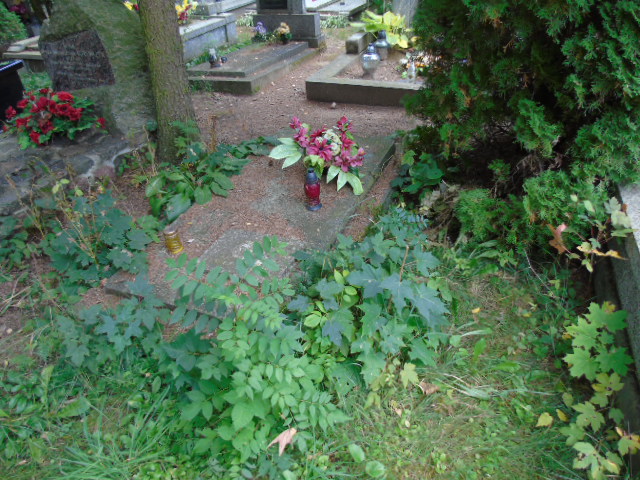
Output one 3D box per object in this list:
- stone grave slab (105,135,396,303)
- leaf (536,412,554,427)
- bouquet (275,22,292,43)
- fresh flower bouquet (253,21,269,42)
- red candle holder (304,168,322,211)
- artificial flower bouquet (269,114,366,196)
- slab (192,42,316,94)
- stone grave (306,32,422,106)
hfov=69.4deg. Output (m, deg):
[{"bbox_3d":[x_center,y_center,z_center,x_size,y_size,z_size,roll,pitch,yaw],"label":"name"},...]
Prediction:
[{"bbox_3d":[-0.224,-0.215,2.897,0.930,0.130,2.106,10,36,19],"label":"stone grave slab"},{"bbox_3d":[0.785,0.627,1.610,0.060,0.015,0.055,8,36,16],"label":"leaf"},{"bbox_3d":[-0.482,-2.732,6.127,0.190,0.240,0.190,-2,34,2],"label":"bouquet"},{"bbox_3d":[-0.818,-2.824,6.293,0.180,0.240,0.180,12,37,22],"label":"fresh flower bouquet"},{"bbox_3d":[-0.041,-0.298,2.681,0.090,0.245,0.090,-2,34,2],"label":"red candle holder"},{"bbox_3d":[-0.004,-0.563,3.016,0.560,0.310,0.400,10,36,19],"label":"artificial flower bouquet"},{"bbox_3d":[-0.835,-2.175,5.755,0.940,0.250,1.580,12,37,22],"label":"slab"},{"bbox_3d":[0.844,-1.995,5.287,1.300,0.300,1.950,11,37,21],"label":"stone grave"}]

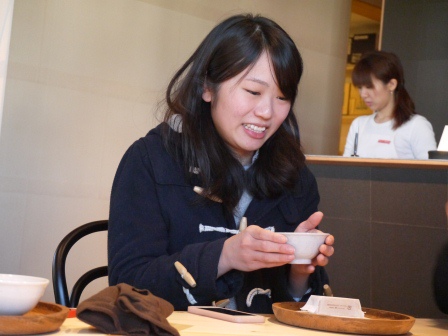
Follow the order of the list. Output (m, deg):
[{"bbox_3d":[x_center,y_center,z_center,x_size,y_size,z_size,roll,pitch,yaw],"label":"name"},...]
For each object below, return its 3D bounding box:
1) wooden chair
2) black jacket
[{"bbox_3d":[-0.080,0.530,1.840,0.420,0.830,0.500,6,-3,-30],"label":"wooden chair"},{"bbox_3d":[-0.018,0.190,1.740,0.440,0.510,0.370,6,-3,-30],"label":"black jacket"}]

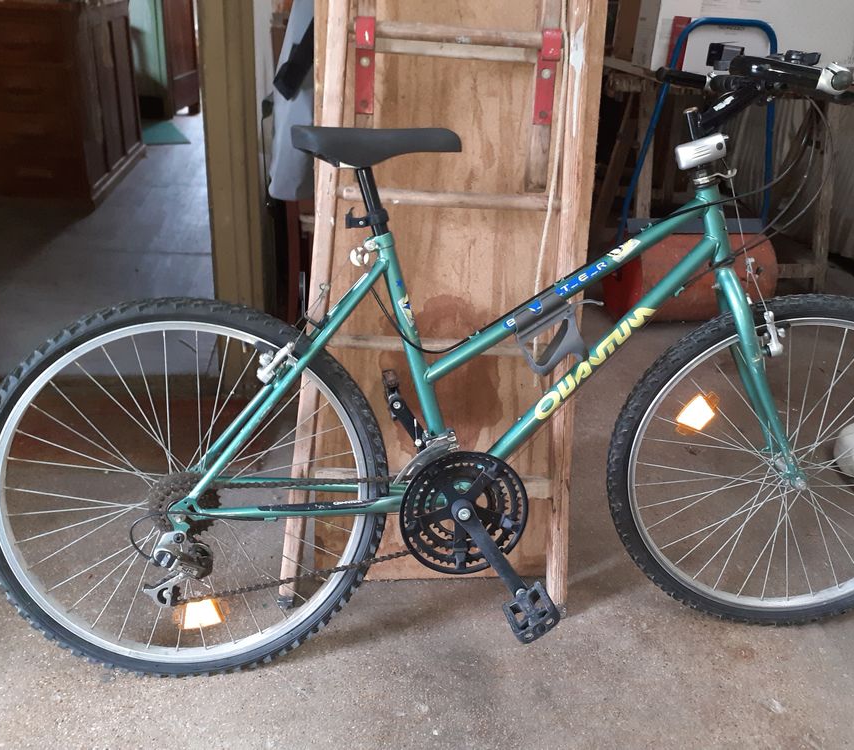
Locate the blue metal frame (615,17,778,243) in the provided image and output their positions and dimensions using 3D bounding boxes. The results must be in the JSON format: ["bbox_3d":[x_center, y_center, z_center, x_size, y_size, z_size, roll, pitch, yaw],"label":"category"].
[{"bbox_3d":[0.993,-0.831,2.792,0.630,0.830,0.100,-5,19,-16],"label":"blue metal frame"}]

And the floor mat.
[{"bbox_3d":[-1.783,-1.520,4.867,0.480,0.015,0.770,-9,28,-23],"label":"floor mat"}]

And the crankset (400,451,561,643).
[{"bbox_3d":[0.081,0.261,1.213,0.237,0.267,0.150,-1,14,-9],"label":"crankset"}]

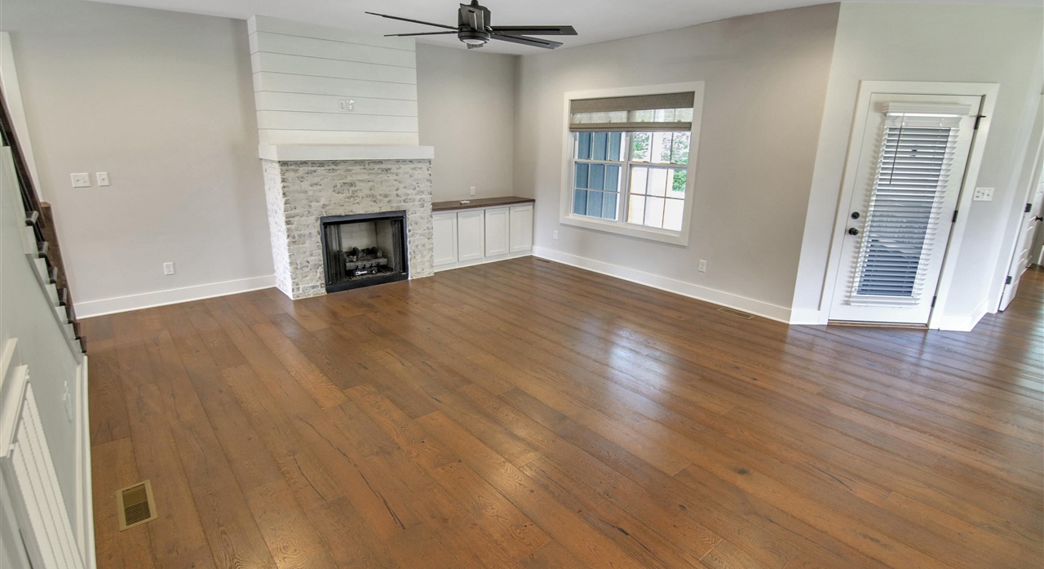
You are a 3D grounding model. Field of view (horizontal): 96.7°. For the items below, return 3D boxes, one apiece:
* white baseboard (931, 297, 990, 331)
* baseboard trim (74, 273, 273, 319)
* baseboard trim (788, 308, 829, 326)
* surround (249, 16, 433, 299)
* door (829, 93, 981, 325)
[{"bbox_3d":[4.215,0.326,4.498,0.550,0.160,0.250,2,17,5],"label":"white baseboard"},{"bbox_3d":[-3.566,0.116,4.915,1.702,0.147,0.030,-12,21,-35],"label":"baseboard trim"},{"bbox_3d":[2.775,0.319,4.484,0.358,0.150,0.030,2,17,5],"label":"baseboard trim"},{"bbox_3d":[-1.968,-1.362,5.345,1.725,2.756,0.569,-12,21,-35],"label":"surround"},{"bbox_3d":[3.379,-0.593,4.167,0.881,2.059,0.080,2,17,5],"label":"door"}]

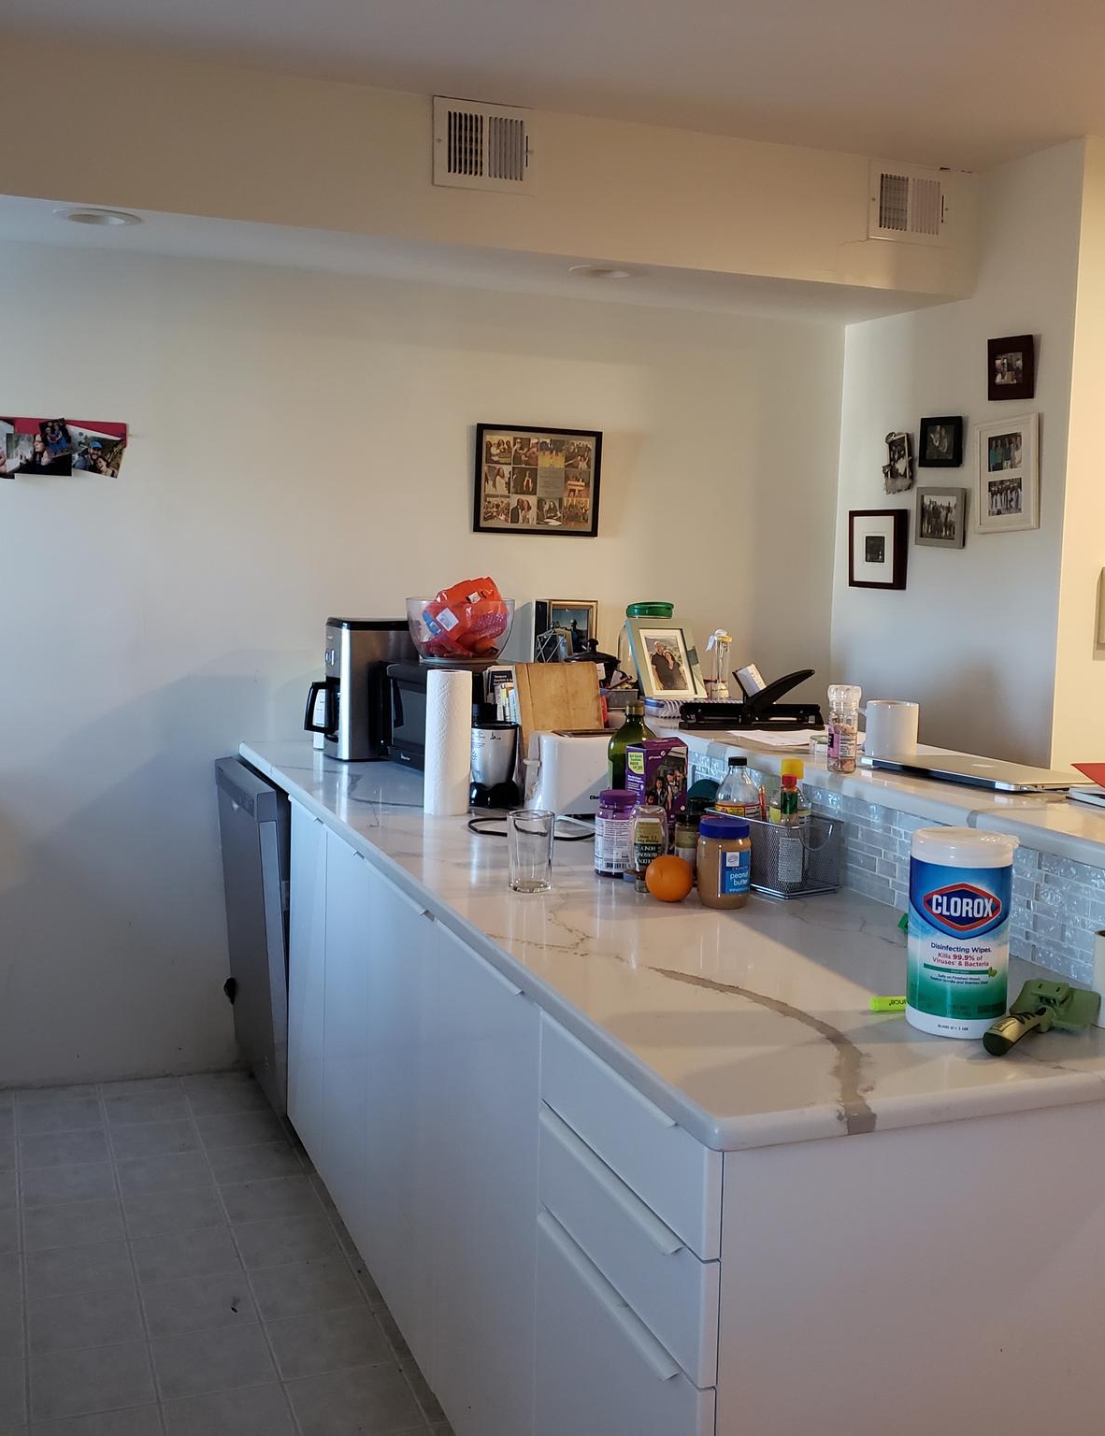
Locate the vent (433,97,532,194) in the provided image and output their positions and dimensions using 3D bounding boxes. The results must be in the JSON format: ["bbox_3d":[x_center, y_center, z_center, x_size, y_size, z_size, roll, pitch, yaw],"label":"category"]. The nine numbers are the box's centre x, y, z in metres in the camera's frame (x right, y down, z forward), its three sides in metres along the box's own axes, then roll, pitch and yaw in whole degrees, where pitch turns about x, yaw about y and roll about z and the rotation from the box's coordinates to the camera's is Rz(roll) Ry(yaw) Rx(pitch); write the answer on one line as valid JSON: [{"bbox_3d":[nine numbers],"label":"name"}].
[{"bbox_3d":[-0.155,-1.335,3.362,0.253,0.200,0.020,-1,6,-21],"label":"vent"}]

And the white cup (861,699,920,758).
[{"bbox_3d":[0.546,0.026,2.364,0.115,0.098,0.085,3,6,13],"label":"white cup"}]

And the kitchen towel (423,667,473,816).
[{"bbox_3d":[-0.203,0.048,2.812,0.096,0.277,0.096,2,6,0],"label":"kitchen towel"}]

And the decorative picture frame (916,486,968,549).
[{"bbox_3d":[1.077,-0.554,3.982,0.020,0.160,0.197,-2,7,-26],"label":"decorative picture frame"}]

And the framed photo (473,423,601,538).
[{"bbox_3d":[-0.037,-0.665,4.052,0.375,0.298,0.022,-1,6,-21],"label":"framed photo"}]

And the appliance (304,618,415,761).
[{"bbox_3d":[-0.491,-0.072,3.633,0.280,0.342,0.186,-1,6,-21],"label":"appliance"}]

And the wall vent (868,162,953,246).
[{"bbox_3d":[0.949,-1.354,3.792,0.252,0.199,0.020,-1,6,-21],"label":"wall vent"}]

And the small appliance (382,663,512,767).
[{"bbox_3d":[-0.180,0.009,3.411,0.317,0.240,0.425,-1,6,-21],"label":"small appliance"}]

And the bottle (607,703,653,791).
[{"bbox_3d":[0.146,0.098,2.550,0.102,0.255,0.102,-1,6,-21],"label":"bottle"}]

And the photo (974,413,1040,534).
[{"bbox_3d":[1.171,-0.631,3.738,0.022,0.292,0.255,-1,6,-21],"label":"photo"}]

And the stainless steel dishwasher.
[{"bbox_3d":[-0.505,0.564,3.666,0.620,0.860,0.610,-1,6,-21],"label":"stainless steel dishwasher"}]

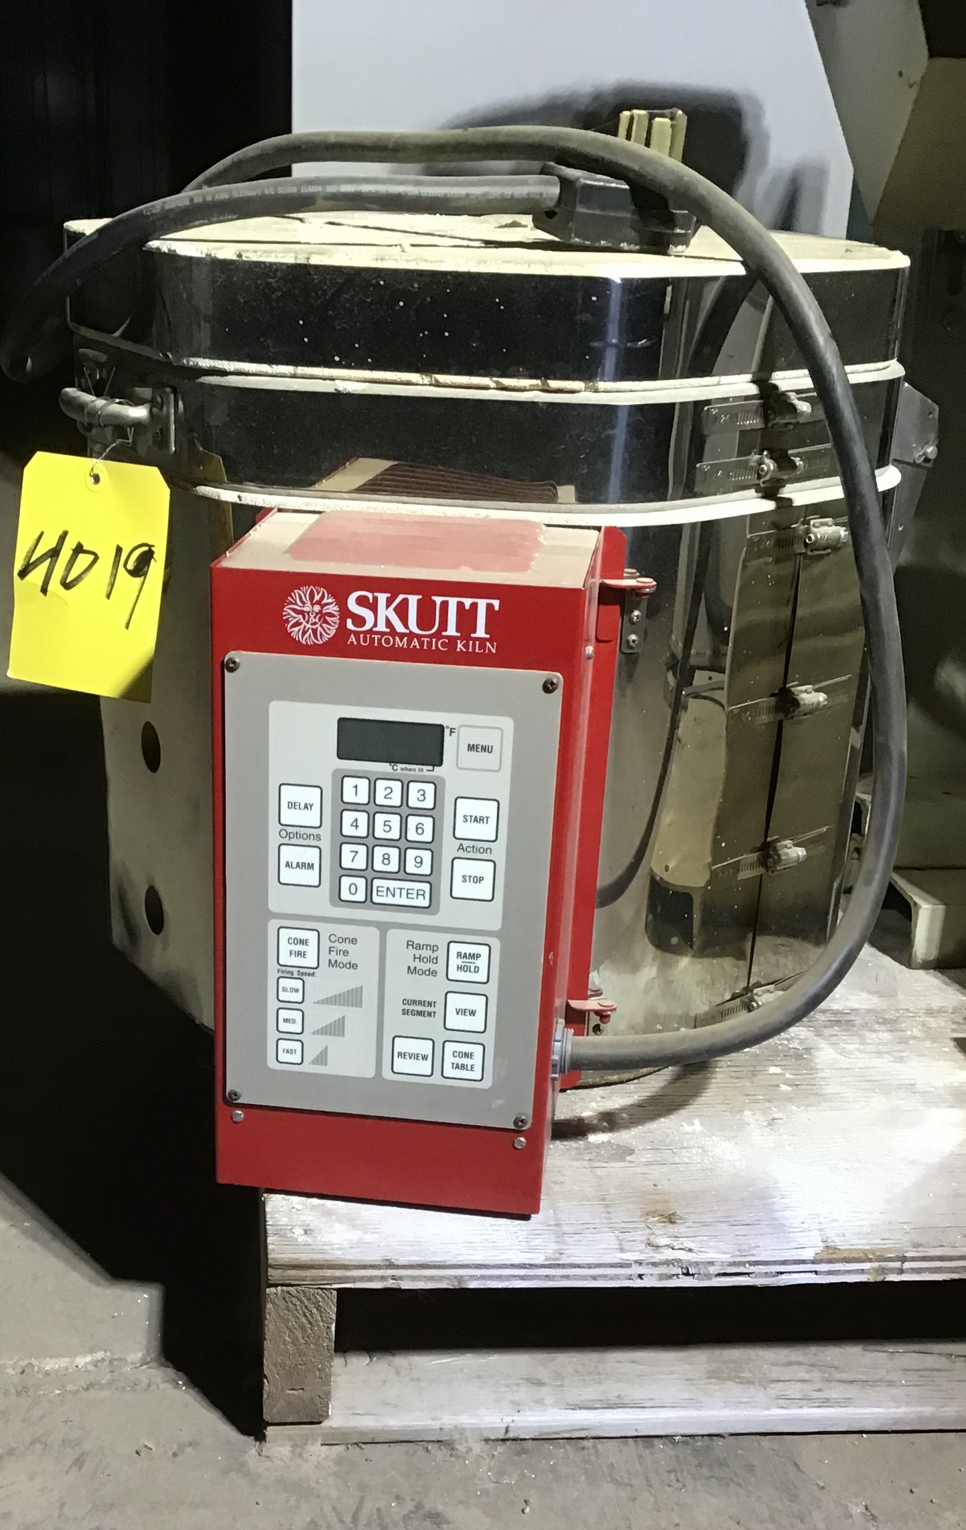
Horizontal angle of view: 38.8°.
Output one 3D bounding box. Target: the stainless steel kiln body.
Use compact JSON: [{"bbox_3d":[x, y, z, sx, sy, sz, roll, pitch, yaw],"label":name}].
[{"bbox_3d":[-0.003,-0.137,1.055,0.552,0.493,0.536,4,23,6],"label":"stainless steel kiln body"}]

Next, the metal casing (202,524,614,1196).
[{"bbox_3d":[-0.040,0.055,0.755,0.177,0.352,0.124,4,23,6],"label":"metal casing"}]

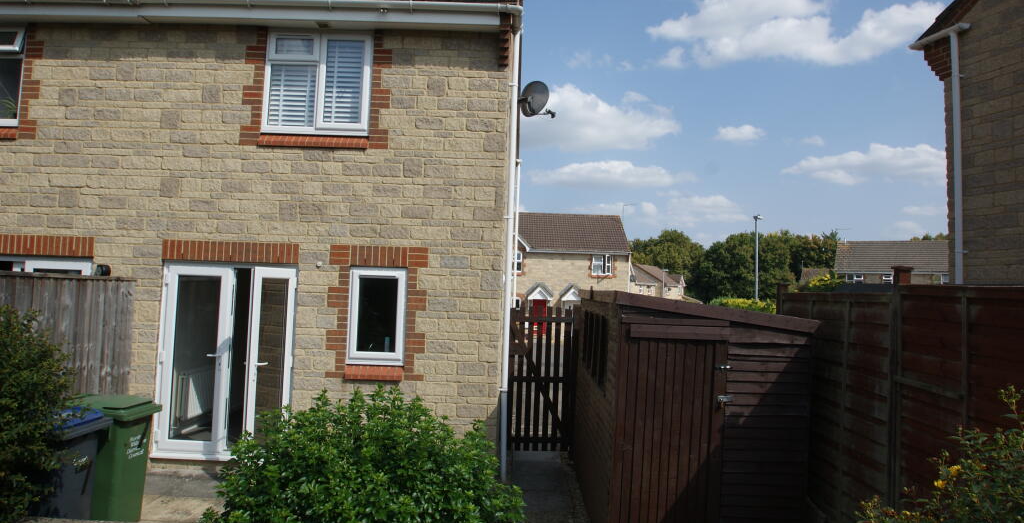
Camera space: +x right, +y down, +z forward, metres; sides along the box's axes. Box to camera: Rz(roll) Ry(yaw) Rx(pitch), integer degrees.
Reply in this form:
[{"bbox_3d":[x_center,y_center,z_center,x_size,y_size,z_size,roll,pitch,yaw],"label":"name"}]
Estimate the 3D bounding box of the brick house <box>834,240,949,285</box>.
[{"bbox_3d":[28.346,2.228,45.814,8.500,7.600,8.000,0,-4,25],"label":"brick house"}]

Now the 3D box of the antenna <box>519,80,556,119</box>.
[{"bbox_3d":[0.322,-2.036,7.946,0.430,0.470,0.450,6,-6,-44],"label":"antenna"}]

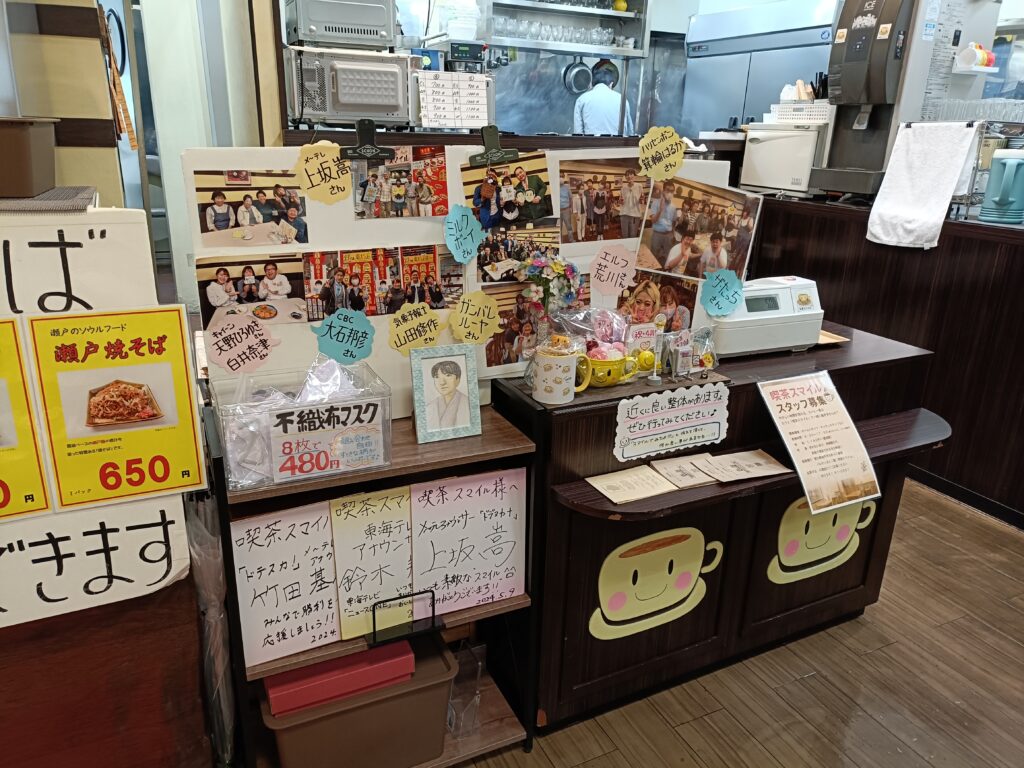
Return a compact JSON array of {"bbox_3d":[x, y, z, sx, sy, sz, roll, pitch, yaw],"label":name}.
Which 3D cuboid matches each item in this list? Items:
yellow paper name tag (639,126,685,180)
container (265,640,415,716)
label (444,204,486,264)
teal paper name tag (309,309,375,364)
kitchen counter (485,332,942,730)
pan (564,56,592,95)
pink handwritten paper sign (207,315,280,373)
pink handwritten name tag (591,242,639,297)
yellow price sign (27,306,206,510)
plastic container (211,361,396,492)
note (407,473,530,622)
[{"bbox_3d":[0.320,-0.493,1.583,0.108,0.112,0.008,-4,15,-16],"label":"yellow paper name tag"},{"bbox_3d":[-0.357,0.544,1.485,0.275,0.064,0.200,-7,20,-24],"label":"container"},{"bbox_3d":[-0.093,-0.301,1.487,0.090,0.120,0.008,-6,17,-22],"label":"label"},{"bbox_3d":[-0.325,-0.090,1.421,0.119,0.105,0.010,-8,16,-25],"label":"teal paper name tag"},{"bbox_3d":[0.530,0.332,1.894,1.150,0.795,0.590,-8,21,-26],"label":"kitchen counter"},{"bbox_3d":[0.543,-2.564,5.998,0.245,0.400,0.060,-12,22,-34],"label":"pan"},{"bbox_3d":[-0.485,-0.070,1.337,0.122,0.105,0.010,-8,16,-25],"label":"pink handwritten paper sign"},{"bbox_3d":[0.225,-0.252,1.621,0.114,0.117,0.008,-4,15,-16],"label":"pink handwritten name tag"},{"bbox_3d":[-0.608,0.036,1.157,0.216,0.303,0.010,-8,9,-29],"label":"yellow price sign"},{"bbox_3d":[-0.372,0.065,1.313,0.276,0.140,0.187,-7,20,-23],"label":"plastic container"},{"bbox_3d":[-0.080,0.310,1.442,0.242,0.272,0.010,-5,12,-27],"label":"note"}]

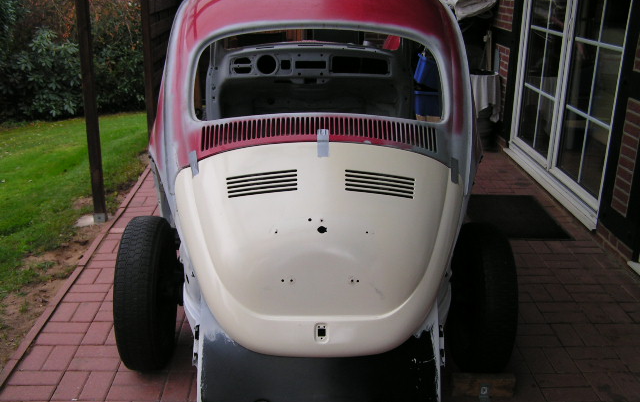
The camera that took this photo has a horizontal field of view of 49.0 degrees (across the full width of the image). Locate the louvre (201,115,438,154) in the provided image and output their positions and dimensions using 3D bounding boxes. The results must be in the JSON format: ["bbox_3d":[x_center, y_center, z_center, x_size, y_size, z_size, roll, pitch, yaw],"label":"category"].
[{"bbox_3d":[0.004,-0.249,2.571,0.887,0.114,0.114,1,59,-1],"label":"louvre"}]

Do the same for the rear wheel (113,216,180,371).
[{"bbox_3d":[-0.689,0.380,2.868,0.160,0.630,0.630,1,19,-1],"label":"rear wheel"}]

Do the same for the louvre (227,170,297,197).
[{"bbox_3d":[-0.197,-0.058,2.408,0.252,0.030,0.083,-6,58,11],"label":"louvre"}]

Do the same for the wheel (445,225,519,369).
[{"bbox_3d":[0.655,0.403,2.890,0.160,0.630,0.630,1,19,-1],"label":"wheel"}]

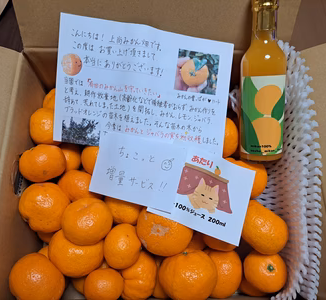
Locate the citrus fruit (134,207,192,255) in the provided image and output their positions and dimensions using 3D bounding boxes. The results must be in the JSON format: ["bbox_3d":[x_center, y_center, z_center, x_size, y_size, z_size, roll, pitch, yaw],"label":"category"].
[{"bbox_3d":[0.003,0.097,0.345,0.070,0.060,0.069,0,67,0],"label":"citrus fruit"}]

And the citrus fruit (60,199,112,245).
[{"bbox_3d":[-0.093,0.088,0.342,0.062,0.050,0.055,0,69,-1],"label":"citrus fruit"}]

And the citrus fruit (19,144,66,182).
[{"bbox_3d":[-0.155,0.017,0.358,0.058,0.055,0.049,-5,67,-2],"label":"citrus fruit"}]

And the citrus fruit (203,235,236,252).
[{"bbox_3d":[0.078,0.103,0.357,0.056,0.052,0.056,0,67,0],"label":"citrus fruit"}]

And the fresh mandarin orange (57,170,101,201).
[{"bbox_3d":[-0.107,0.053,0.363,0.060,0.053,0.056,0,67,0],"label":"fresh mandarin orange"}]

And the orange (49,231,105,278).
[{"bbox_3d":[-0.110,0.129,0.351,0.069,0.060,0.063,0,67,0],"label":"orange"}]

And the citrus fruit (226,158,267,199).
[{"bbox_3d":[0.116,0.039,0.387,0.056,0.051,0.059,0,69,-1],"label":"citrus fruit"}]

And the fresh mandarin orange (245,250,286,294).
[{"bbox_3d":[0.136,0.161,0.370,0.056,0.046,0.051,0,69,-1],"label":"fresh mandarin orange"}]

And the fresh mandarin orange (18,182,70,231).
[{"bbox_3d":[-0.154,0.074,0.362,0.060,0.055,0.064,0,69,-1],"label":"fresh mandarin orange"}]

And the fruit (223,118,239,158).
[{"bbox_3d":[0.076,-0.016,0.382,0.058,0.052,0.056,0,67,0],"label":"fruit"}]

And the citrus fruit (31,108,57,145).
[{"bbox_3d":[-0.151,-0.031,0.370,0.052,0.050,0.050,0,67,0],"label":"citrus fruit"}]

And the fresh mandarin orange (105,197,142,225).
[{"bbox_3d":[-0.052,0.074,0.372,0.052,0.046,0.050,0,69,-1],"label":"fresh mandarin orange"}]

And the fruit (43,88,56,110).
[{"bbox_3d":[-0.153,-0.066,0.428,0.058,0.054,0.061,0,69,-1],"label":"fruit"}]

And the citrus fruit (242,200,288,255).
[{"bbox_3d":[0.126,0.097,0.347,0.052,0.058,0.066,-43,73,-16],"label":"citrus fruit"}]

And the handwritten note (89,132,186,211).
[{"bbox_3d":[-0.031,0.025,0.335,0.107,0.003,0.076,11,86,8],"label":"handwritten note"}]

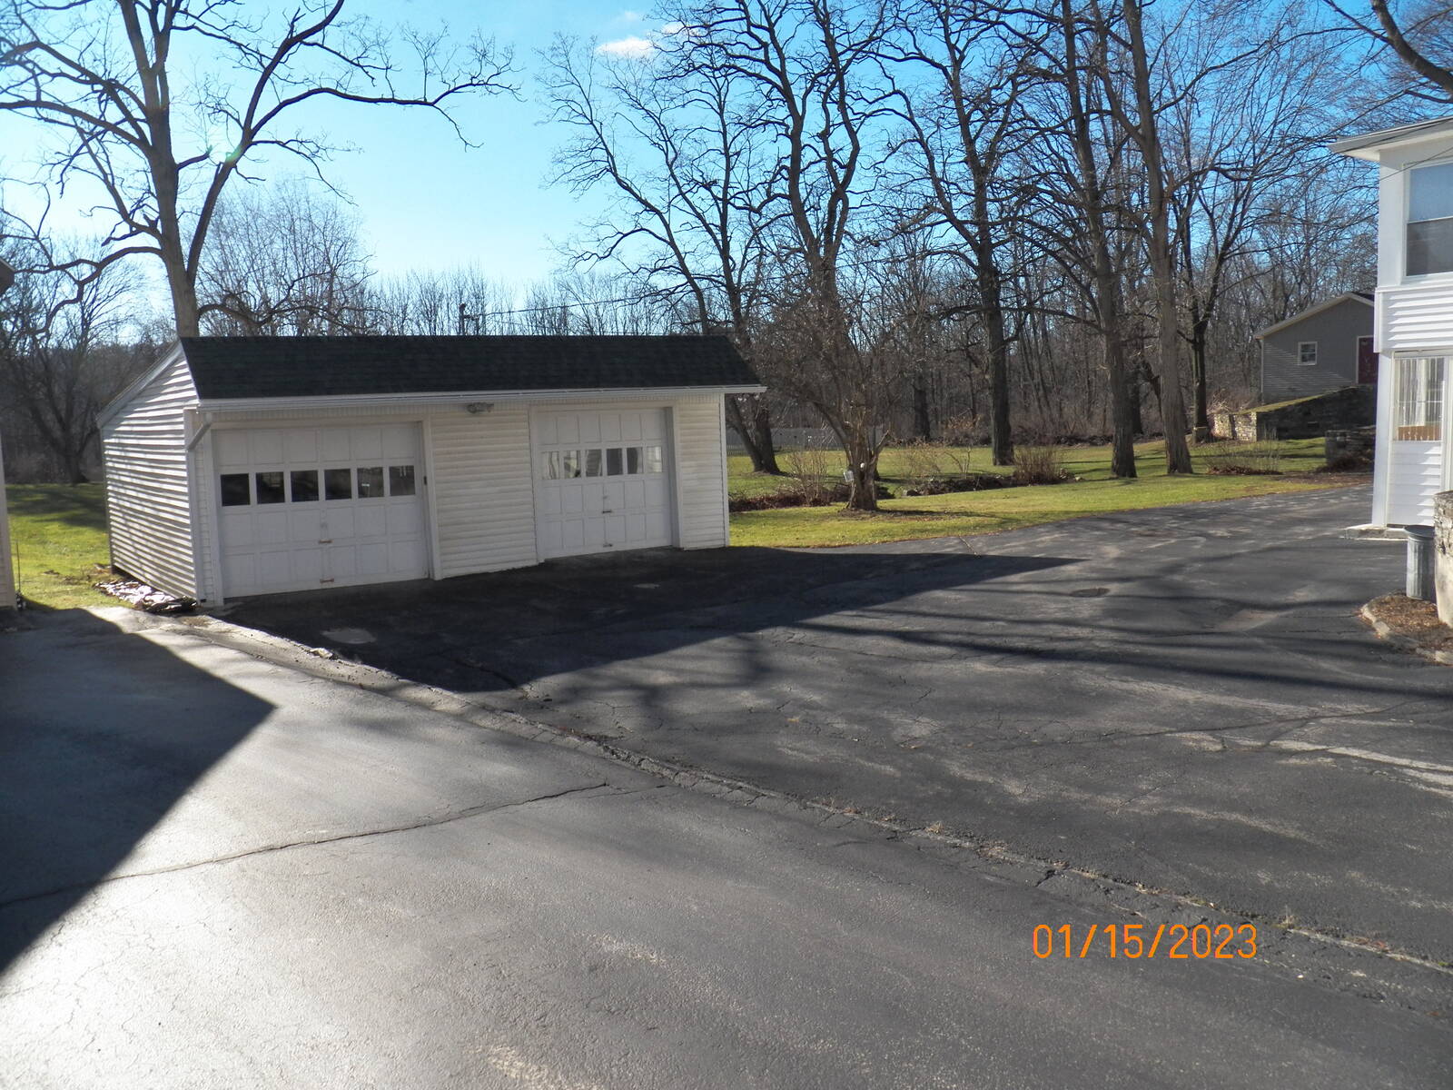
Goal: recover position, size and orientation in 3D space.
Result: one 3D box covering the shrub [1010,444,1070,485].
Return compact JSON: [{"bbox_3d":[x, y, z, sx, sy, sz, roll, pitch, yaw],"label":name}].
[{"bbox_3d":[8.140,-2.093,30.603,1.473,1.037,1.325,0,7,15],"label":"shrub"}]

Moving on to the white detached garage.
[{"bbox_3d":[-5.064,-1.498,19.510,8.465,3.350,7.800,-7,8,-35],"label":"white detached garage"}]

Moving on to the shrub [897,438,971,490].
[{"bbox_3d":[5.668,-2.261,31.865,1.919,1.296,1.632,-1,7,10],"label":"shrub"}]

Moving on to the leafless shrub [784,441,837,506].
[{"bbox_3d":[1.918,-1.676,27.144,1.220,1.499,1.159,-2,7,4],"label":"leafless shrub"}]

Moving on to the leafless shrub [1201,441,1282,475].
[{"bbox_3d":[13.703,-2.334,31.236,1.943,0.907,1.554,1,7,24],"label":"leafless shrub"}]

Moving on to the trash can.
[{"bbox_3d":[6.991,0.188,11.600,0.540,0.680,0.540,2,8,31],"label":"trash can"}]

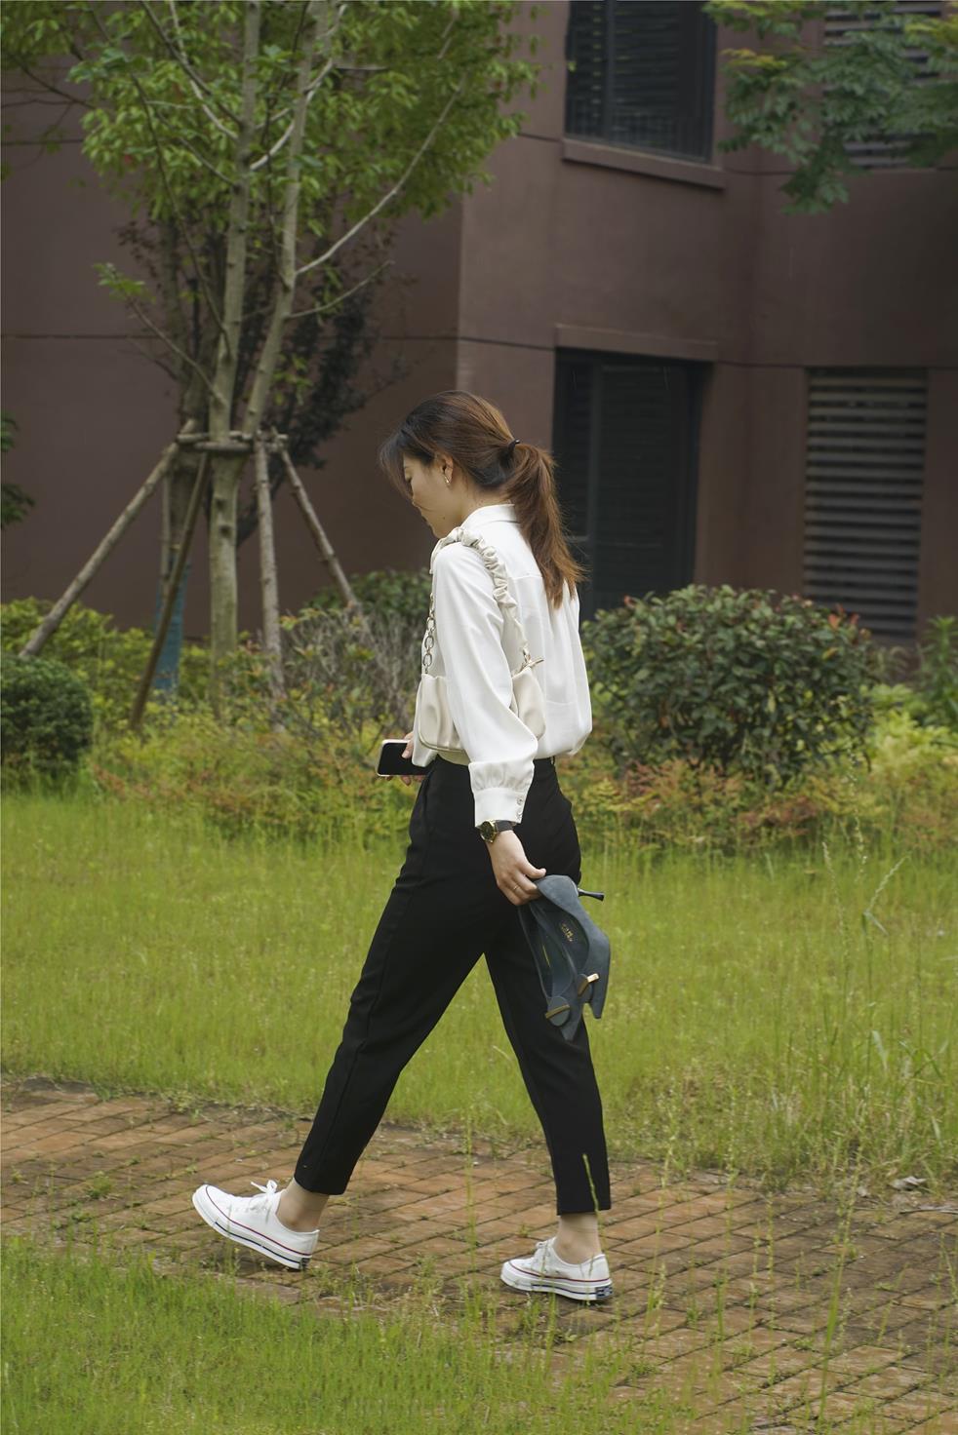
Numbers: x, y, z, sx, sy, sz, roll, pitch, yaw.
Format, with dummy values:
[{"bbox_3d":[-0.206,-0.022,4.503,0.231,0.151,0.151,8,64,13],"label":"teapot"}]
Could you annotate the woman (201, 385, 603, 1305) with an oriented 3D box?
[{"bbox_3d":[-0.128,0.208,6.048,0.790,1.582,0.490,4,4,27],"label":"woman"}]

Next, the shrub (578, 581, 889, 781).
[{"bbox_3d":[1.136,-0.112,15.100,1.350,0.960,1.280,2,4,0],"label":"shrub"}]

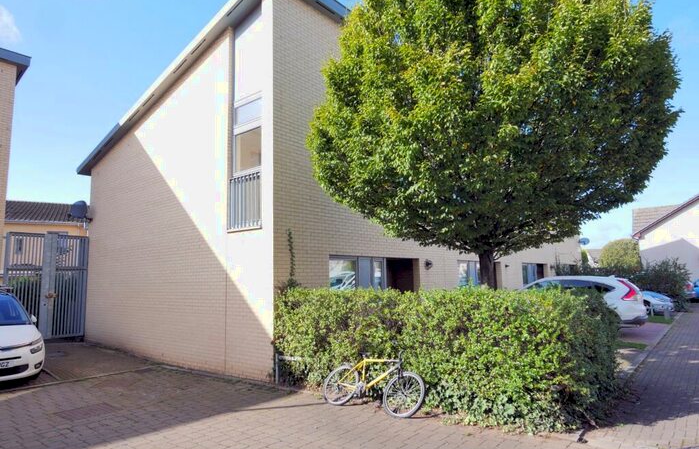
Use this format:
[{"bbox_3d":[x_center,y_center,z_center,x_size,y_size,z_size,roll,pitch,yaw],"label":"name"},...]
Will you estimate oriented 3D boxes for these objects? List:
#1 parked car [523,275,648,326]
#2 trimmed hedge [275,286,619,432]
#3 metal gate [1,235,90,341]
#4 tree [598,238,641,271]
[{"bbox_3d":[6.728,2.553,14.219,4.550,1.690,1.820,-7,-9,39],"label":"parked car"},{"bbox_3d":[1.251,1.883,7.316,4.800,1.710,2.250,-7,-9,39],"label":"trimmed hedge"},{"bbox_3d":[-8.662,1.787,12.717,0.120,3.020,2.120,-7,-9,39],"label":"metal gate"},{"bbox_3d":[23.266,3.610,37.697,3.933,4.864,3.933,-7,-9,39],"label":"tree"}]

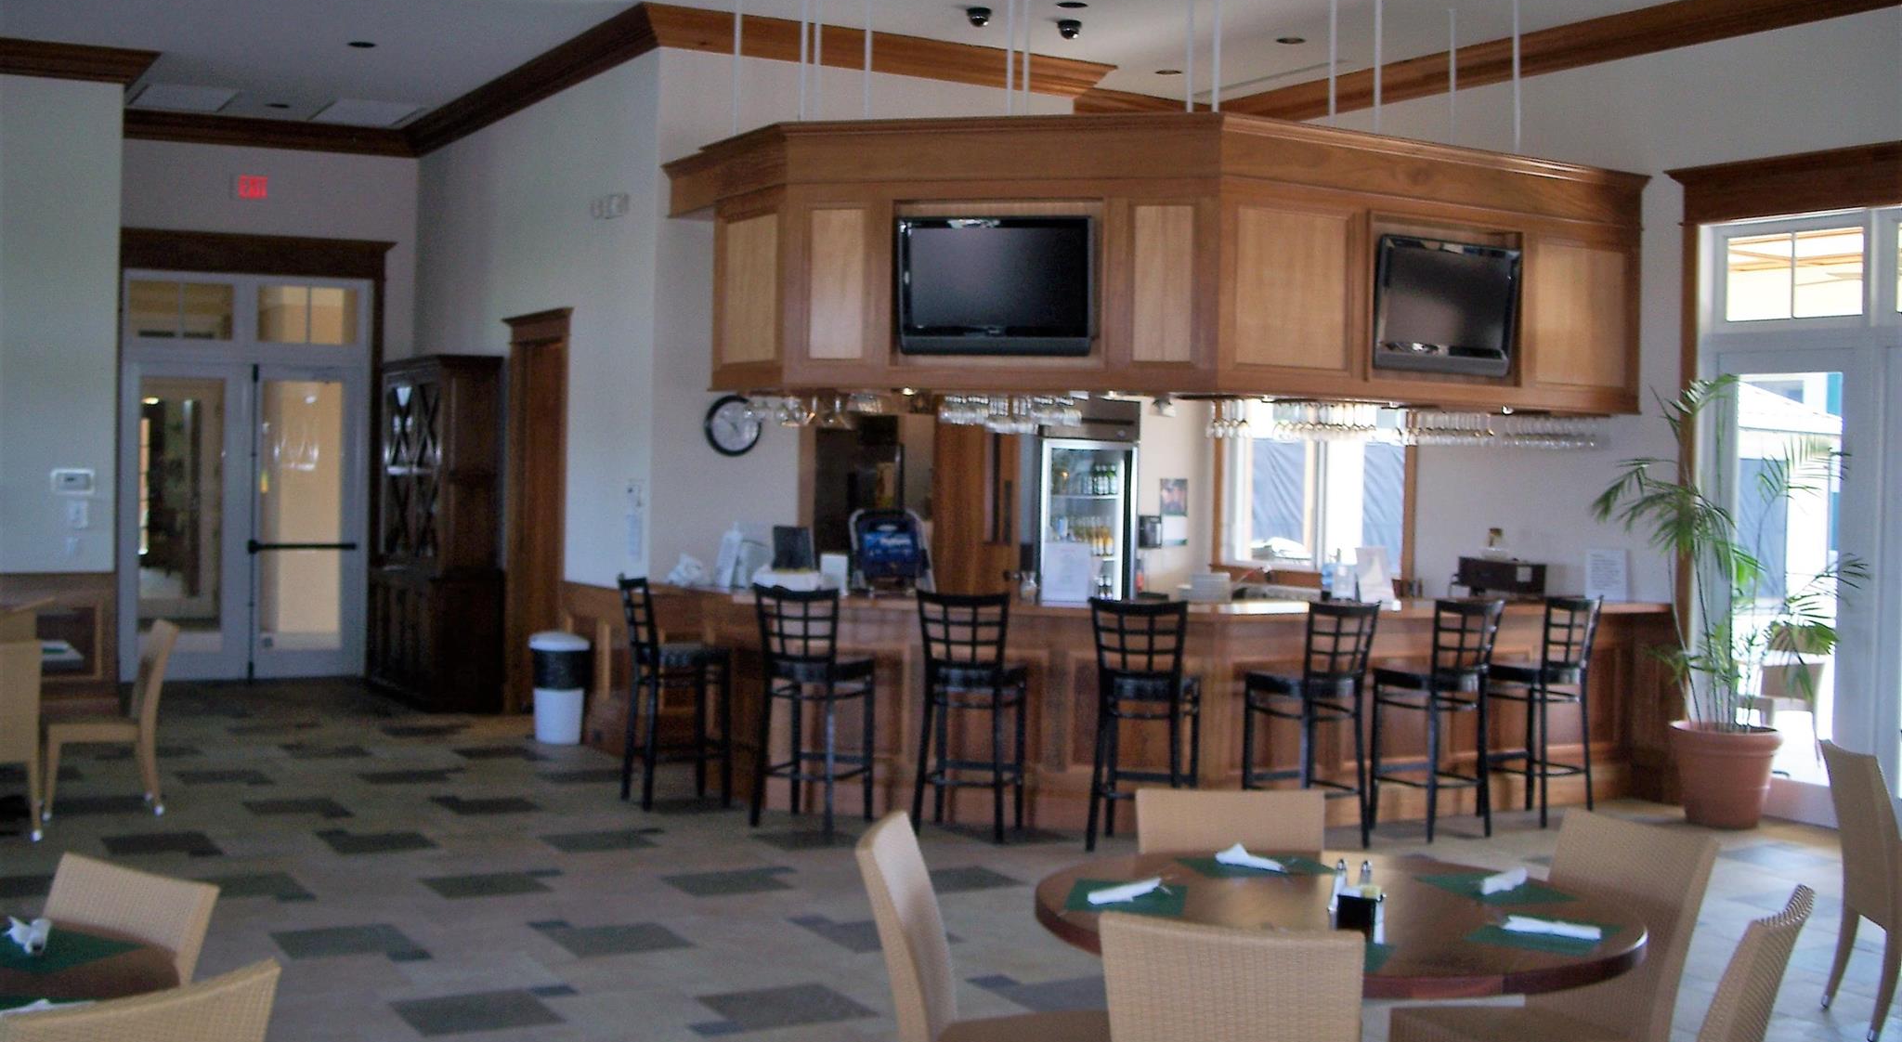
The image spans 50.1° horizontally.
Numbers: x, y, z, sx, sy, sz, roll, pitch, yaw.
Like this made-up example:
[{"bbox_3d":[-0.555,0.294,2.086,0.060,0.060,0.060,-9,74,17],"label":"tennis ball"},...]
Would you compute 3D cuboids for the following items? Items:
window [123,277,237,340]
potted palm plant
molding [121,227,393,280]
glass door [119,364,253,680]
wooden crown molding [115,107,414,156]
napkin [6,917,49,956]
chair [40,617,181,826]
[{"bbox_3d":[-5.618,-1.534,14.814,0.790,0.450,0.060,0,2,-30],"label":"window"},{"bbox_3d":[3.647,0.373,9.550,1.180,2.080,1.080,2,1,21],"label":"potted palm plant"},{"bbox_3d":[-5.046,-1.937,14.684,2.060,0.290,0.130,0,2,-30],"label":"molding"},{"bbox_3d":[-5.467,0.013,14.566,0.910,2.280,0.060,0,2,-30],"label":"glass door"},{"bbox_3d":[-4.952,-2.798,14.654,2.320,0.200,0.170,0,2,-30],"label":"wooden crown molding"},{"bbox_3d":[-1.578,0.707,3.495,0.085,0.045,0.140,1,1,-20],"label":"napkin"},{"bbox_3d":[-3.970,0.912,9.546,0.640,0.870,0.480,0,2,-30],"label":"chair"}]

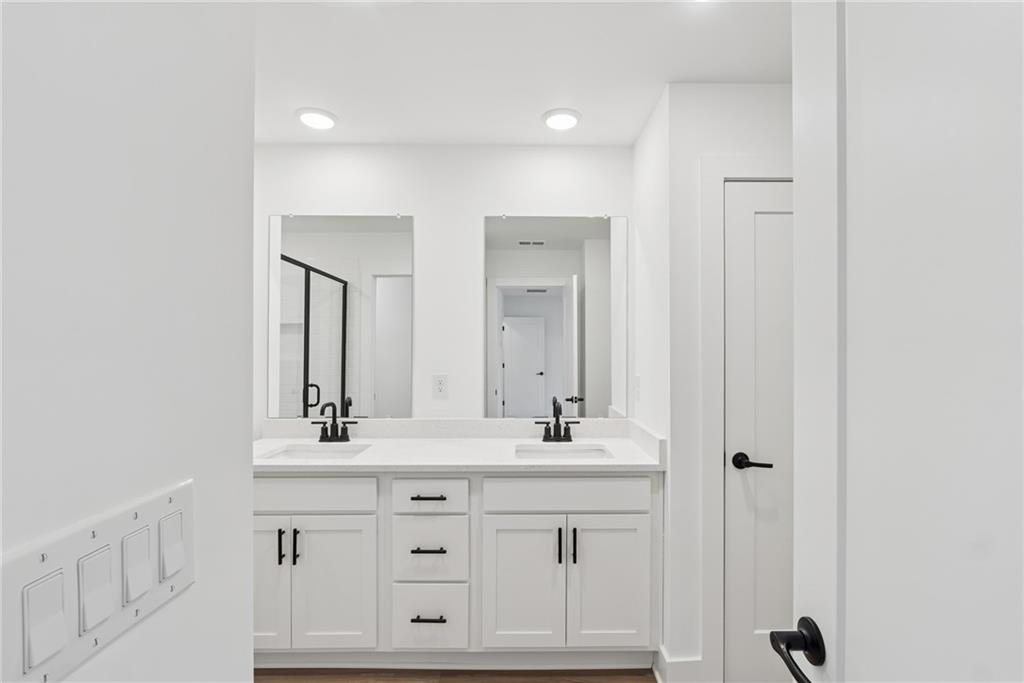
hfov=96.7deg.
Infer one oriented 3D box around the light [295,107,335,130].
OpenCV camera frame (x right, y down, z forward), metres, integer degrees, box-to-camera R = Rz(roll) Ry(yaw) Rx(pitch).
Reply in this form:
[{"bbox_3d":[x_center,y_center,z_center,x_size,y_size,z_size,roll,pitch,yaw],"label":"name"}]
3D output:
[{"bbox_3d":[-0.900,-1.022,2.100,0.190,0.022,0.190,0,0,0],"label":"light"}]

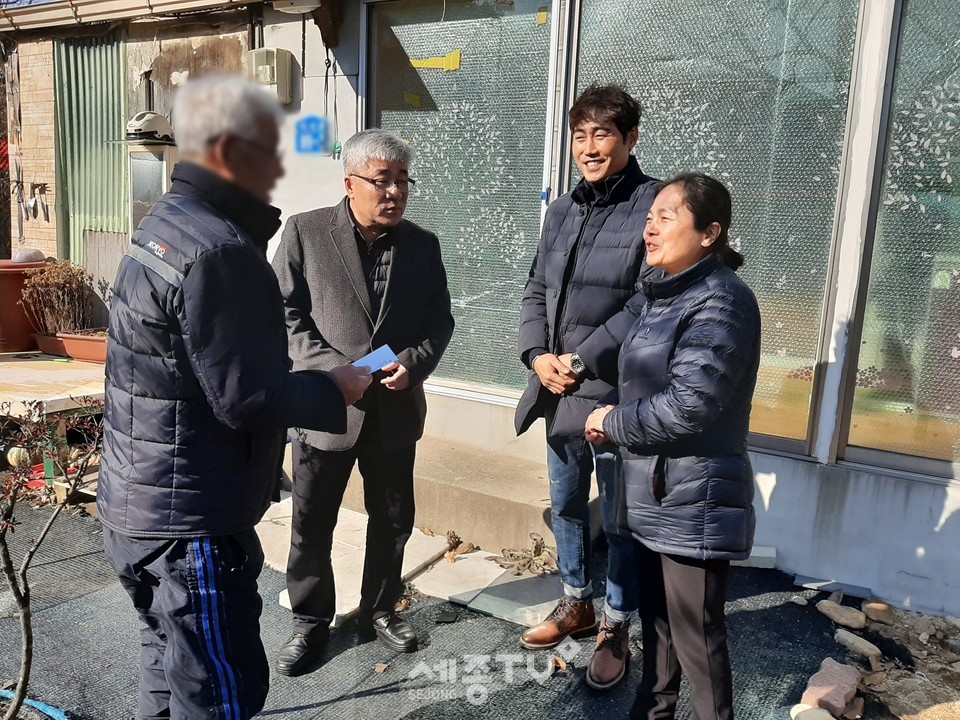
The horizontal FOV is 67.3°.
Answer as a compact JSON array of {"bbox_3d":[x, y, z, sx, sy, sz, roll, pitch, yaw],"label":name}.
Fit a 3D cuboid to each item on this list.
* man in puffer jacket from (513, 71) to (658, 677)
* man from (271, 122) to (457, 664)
[{"bbox_3d":[0.356,0.103,2.190,0.515,1.772,0.416,11,13,38],"label":"man in puffer jacket"},{"bbox_3d":[-0.350,0.147,2.185,0.525,1.614,0.406,0,11,-17],"label":"man"}]

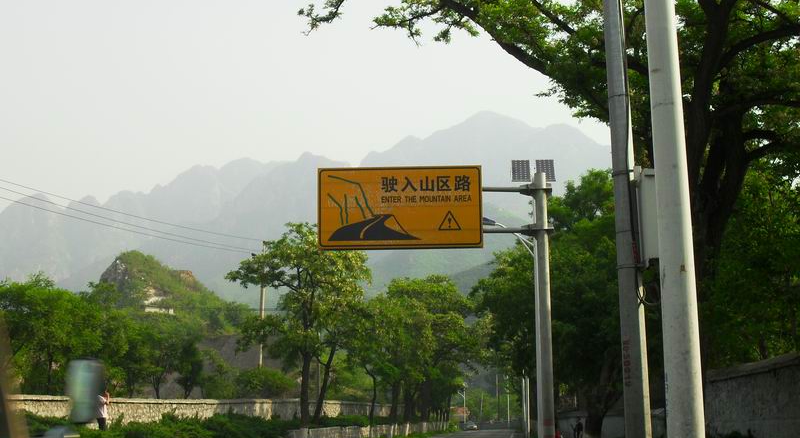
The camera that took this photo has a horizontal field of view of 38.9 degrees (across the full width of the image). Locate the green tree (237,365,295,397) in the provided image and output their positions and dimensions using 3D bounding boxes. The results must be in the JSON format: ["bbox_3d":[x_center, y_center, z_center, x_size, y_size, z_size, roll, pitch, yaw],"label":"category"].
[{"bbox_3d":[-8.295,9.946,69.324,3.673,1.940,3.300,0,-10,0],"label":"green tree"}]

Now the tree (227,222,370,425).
[{"bbox_3d":[-5.015,5.133,55.954,7.114,10.168,6.000,0,-10,0],"label":"tree"}]

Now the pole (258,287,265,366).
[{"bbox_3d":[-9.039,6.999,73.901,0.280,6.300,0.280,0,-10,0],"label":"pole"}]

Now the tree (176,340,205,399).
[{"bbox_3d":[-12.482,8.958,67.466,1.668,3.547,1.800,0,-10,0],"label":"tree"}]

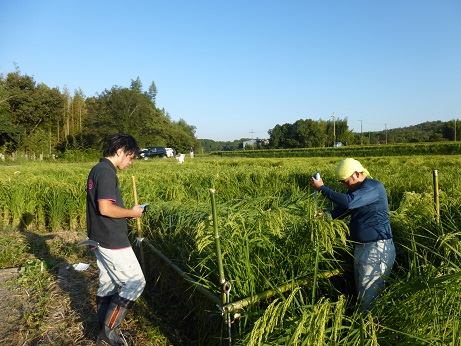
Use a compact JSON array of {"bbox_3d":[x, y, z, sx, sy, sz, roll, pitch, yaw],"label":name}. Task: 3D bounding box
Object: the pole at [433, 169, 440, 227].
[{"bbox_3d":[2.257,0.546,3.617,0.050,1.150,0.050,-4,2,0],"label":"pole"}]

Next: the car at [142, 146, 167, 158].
[{"bbox_3d":[-12.486,-3.260,54.000,4.400,1.800,1.720,-4,5,-21],"label":"car"}]

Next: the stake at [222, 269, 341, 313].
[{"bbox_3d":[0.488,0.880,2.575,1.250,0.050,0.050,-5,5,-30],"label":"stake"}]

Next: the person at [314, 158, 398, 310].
[{"bbox_3d":[1.084,0.695,2.865,0.660,1.640,0.500,-3,5,-10],"label":"person"}]

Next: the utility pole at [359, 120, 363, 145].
[{"bbox_3d":[48.988,-14.976,125.377,1.300,9.500,0.350,-2,5,0],"label":"utility pole"}]

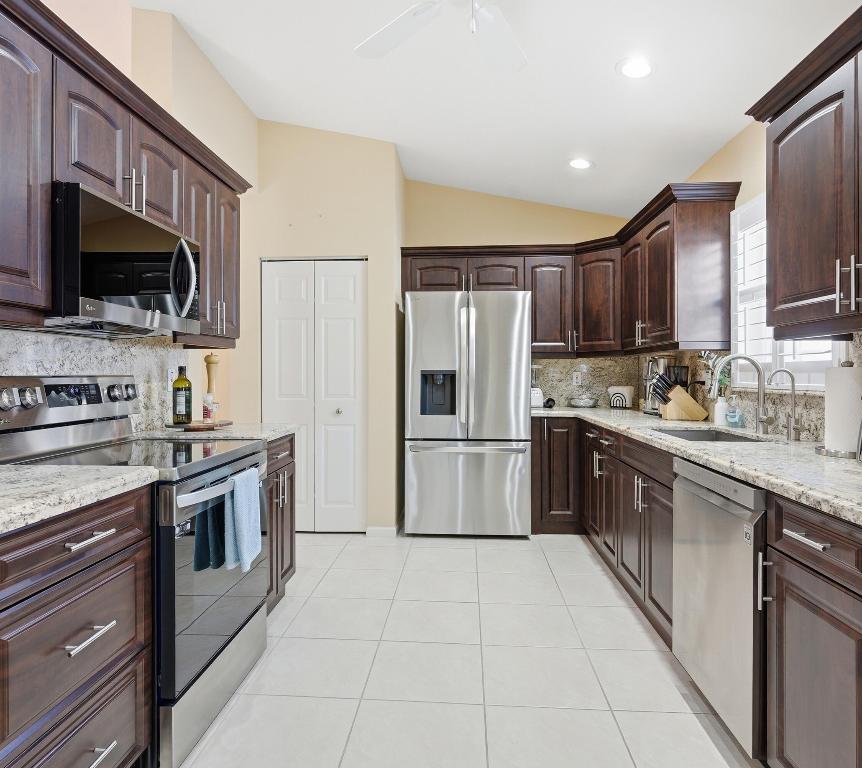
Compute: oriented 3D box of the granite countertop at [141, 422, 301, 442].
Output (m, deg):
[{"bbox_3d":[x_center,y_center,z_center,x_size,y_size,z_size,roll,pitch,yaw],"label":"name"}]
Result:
[{"bbox_3d":[-1.047,0.247,2.652,0.620,0.034,0.605,0,0,4],"label":"granite countertop"}]

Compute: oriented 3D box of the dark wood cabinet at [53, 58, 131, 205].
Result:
[{"bbox_3d":[-1.261,-0.788,1.795,0.330,0.350,0.370,0,1,4],"label":"dark wood cabinet"}]

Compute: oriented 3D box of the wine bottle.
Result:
[{"bbox_3d":[-1.255,0.057,2.748,0.076,0.293,0.076,0,0,1],"label":"wine bottle"}]

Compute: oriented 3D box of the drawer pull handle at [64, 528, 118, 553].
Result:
[{"bbox_3d":[-0.799,0.364,1.274,0.035,0.012,0.157,0,1,4],"label":"drawer pull handle"}]

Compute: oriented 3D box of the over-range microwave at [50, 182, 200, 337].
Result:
[{"bbox_3d":[-1.248,-0.418,2.068,0.420,0.412,0.758,0,1,4],"label":"over-range microwave"}]

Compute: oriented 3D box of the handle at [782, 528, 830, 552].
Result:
[{"bbox_3d":[0.897,0.369,1.290,0.036,0.012,0.158,0,0,4],"label":"handle"}]

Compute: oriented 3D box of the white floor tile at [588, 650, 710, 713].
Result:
[{"bbox_3d":[0.862,1.159,2.127,0.420,0.010,0.443,0,1,4],"label":"white floor tile"}]

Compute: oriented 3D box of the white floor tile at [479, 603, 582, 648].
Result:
[{"bbox_3d":[0.459,1.153,2.602,0.443,0.010,0.443,0,1,4],"label":"white floor tile"}]

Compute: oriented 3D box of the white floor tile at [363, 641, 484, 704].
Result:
[{"bbox_3d":[-0.018,1.173,2.221,0.454,0.010,0.448,0,1,4],"label":"white floor tile"}]

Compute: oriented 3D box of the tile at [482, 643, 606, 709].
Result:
[{"bbox_3d":[0.435,1.164,2.170,0.451,0.010,0.451,0,0,4],"label":"tile"}]

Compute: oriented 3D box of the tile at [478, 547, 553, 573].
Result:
[{"bbox_3d":[0.530,1.155,3.528,0.451,0.010,0.451,0,0,4],"label":"tile"}]

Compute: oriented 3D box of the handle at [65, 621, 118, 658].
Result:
[{"bbox_3d":[-0.847,0.628,1.347,0.036,0.013,0.168,0,1,4],"label":"handle"}]

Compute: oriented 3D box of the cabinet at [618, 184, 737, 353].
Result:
[{"bbox_3d":[1.507,-0.638,3.487,0.352,0.894,1.102,0,0,4],"label":"cabinet"}]

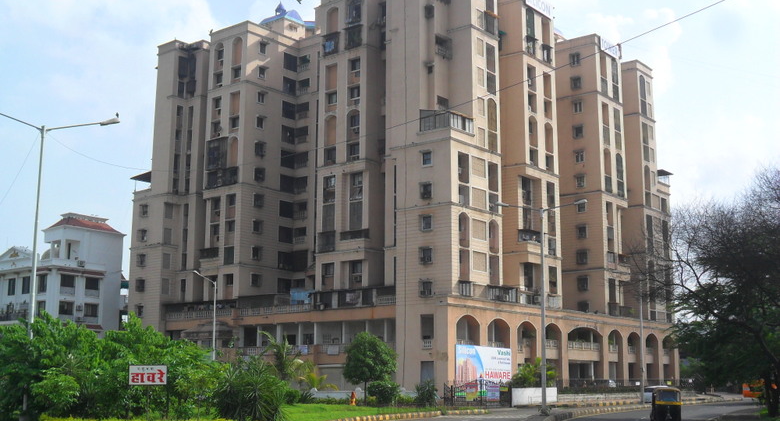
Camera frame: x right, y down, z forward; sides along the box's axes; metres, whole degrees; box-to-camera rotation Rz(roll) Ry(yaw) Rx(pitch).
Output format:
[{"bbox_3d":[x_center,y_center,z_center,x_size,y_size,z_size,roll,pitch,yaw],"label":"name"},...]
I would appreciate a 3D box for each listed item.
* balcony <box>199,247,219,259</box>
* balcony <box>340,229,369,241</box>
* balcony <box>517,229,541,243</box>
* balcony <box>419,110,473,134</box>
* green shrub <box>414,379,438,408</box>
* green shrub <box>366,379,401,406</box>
[{"bbox_3d":[-20.297,5.079,114.322,3.367,1.302,1.250,-8,-13,38],"label":"balcony"},{"bbox_3d":[-3.365,2.663,100.444,3.337,1.082,1.200,-8,-13,38],"label":"balcony"},{"bbox_3d":[14.630,2.960,102.823,1.300,1.296,3.508,-8,-13,38],"label":"balcony"},{"bbox_3d":[5.428,-7.975,94.508,3.669,1.551,3.887,-8,-13,38],"label":"balcony"},{"bbox_3d":[2.696,13.661,74.255,1.675,1.977,1.592,0,-10,0],"label":"green shrub"},{"bbox_3d":[-0.465,13.640,73.750,2.459,1.811,2.336,0,-10,0],"label":"green shrub"}]

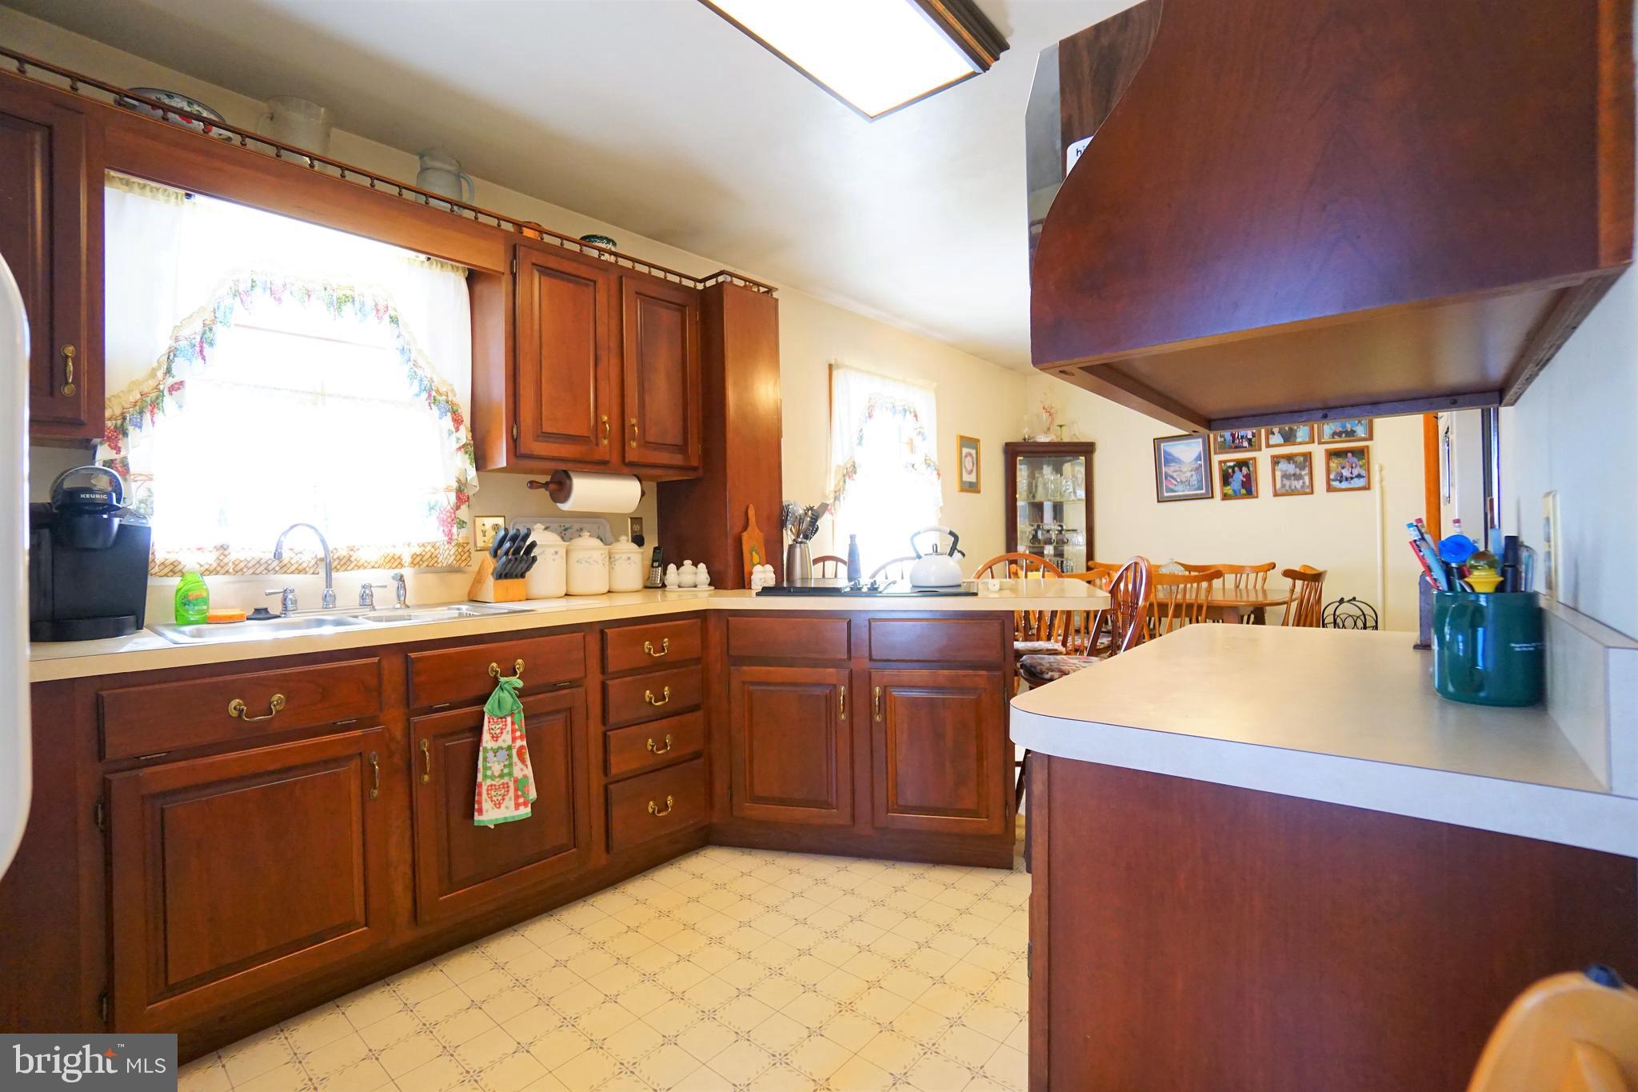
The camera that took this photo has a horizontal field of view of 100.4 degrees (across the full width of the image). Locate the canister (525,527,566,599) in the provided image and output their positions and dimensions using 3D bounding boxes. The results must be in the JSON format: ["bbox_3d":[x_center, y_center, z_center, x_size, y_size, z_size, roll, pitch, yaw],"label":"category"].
[{"bbox_3d":[-1.025,0.056,2.532,0.182,0.270,0.182,-1,0,43],"label":"canister"}]

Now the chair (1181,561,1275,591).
[{"bbox_3d":[2.497,0.575,4.296,0.550,0.920,0.530,-1,0,43],"label":"chair"}]

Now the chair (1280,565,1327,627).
[{"bbox_3d":[2.378,0.575,3.656,0.540,0.910,0.510,-1,0,43],"label":"chair"}]

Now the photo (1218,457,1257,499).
[{"bbox_3d":[2.835,-0.457,4.617,0.220,0.271,0.020,-1,0,43],"label":"photo"}]

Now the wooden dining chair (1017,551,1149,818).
[{"bbox_3d":[0.940,0.559,2.490,0.475,1.030,0.450,-1,0,10],"label":"wooden dining chair"}]

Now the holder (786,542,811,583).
[{"bbox_3d":[-0.083,0.084,2.990,0.115,0.185,0.115,-1,0,0],"label":"holder"}]

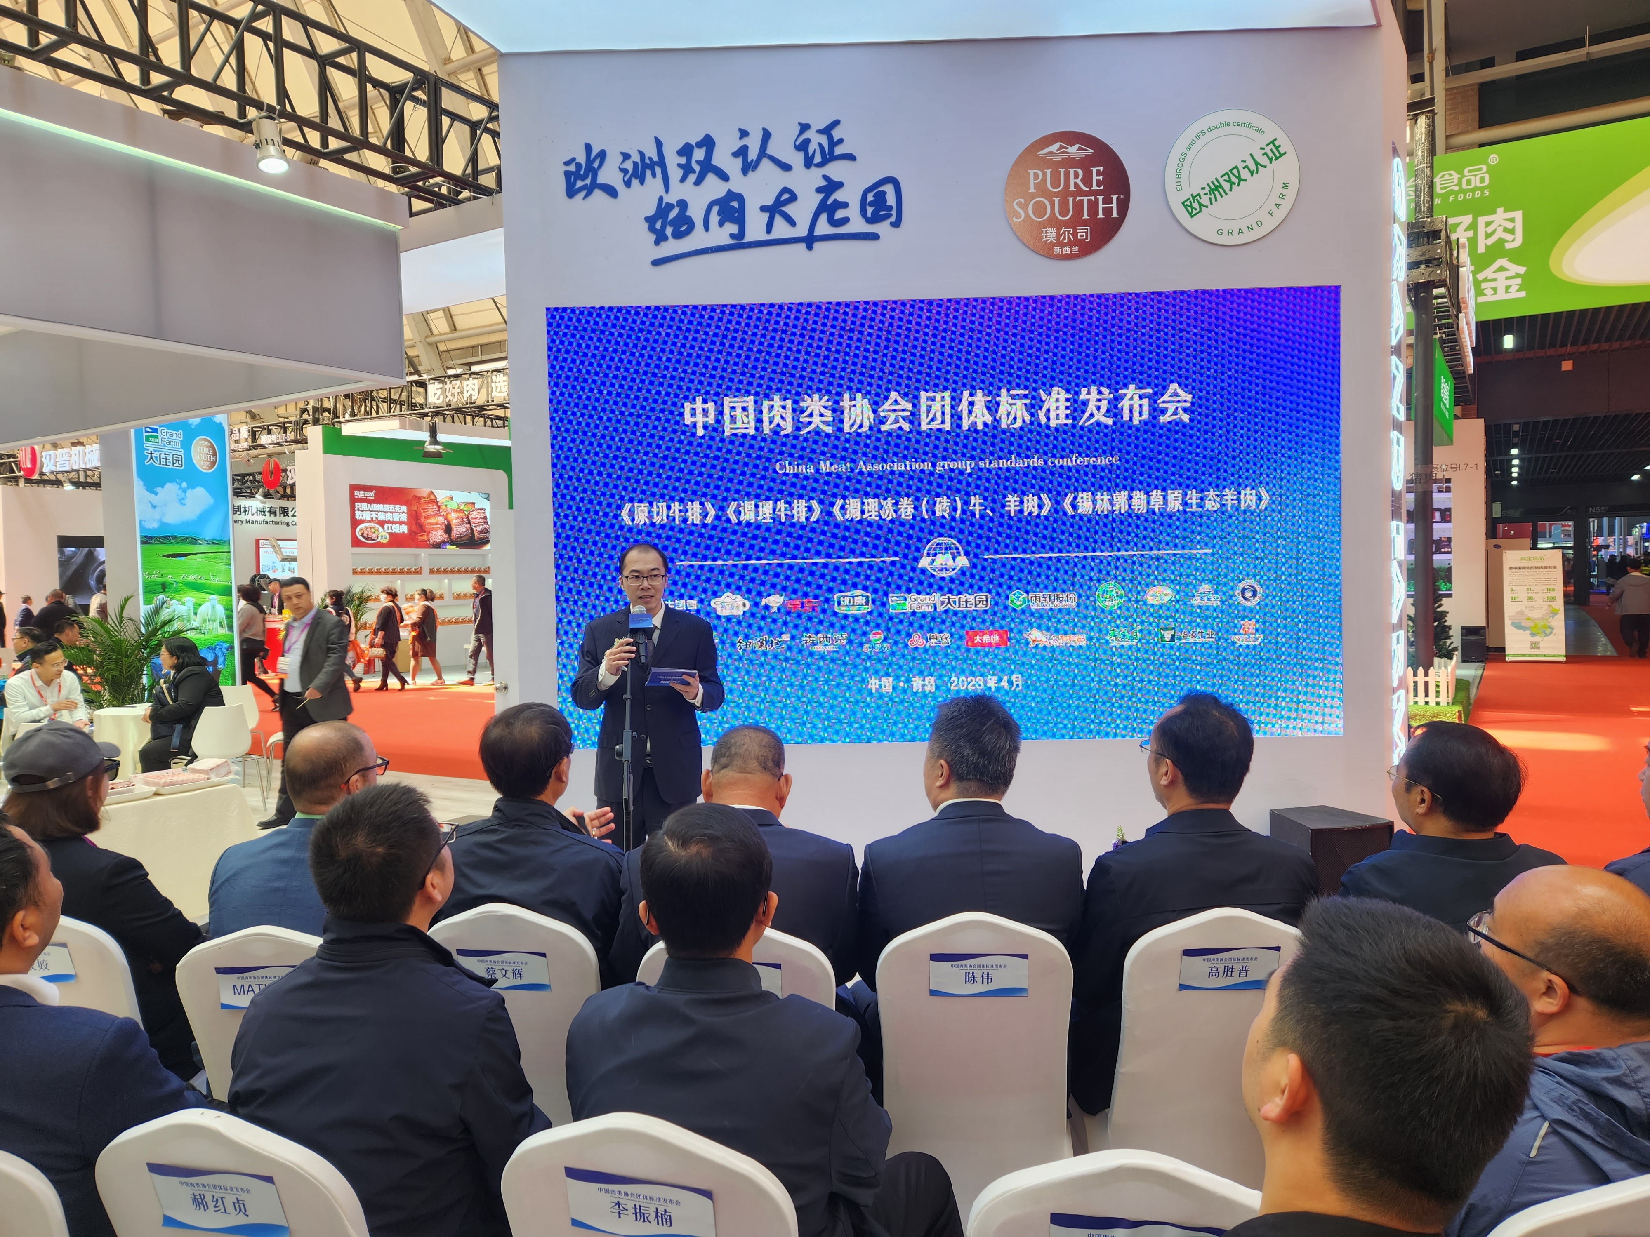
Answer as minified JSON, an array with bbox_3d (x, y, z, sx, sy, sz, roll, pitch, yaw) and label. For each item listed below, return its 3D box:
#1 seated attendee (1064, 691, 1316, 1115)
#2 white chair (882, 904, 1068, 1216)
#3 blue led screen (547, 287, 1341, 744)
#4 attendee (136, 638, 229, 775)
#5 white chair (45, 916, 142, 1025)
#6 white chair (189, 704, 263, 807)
[{"bbox_3d":[0.882,0.833,2.864,0.530,1.330,0.850,-1,2,-5],"label":"seated attendee"},{"bbox_3d":[0.344,1.055,2.596,0.430,0.920,0.560,-1,2,3],"label":"white chair"},{"bbox_3d":[0.583,-0.477,5.300,3.830,2.150,0.080,-1,2,1],"label":"blue led screen"},{"bbox_3d":[-4.690,0.773,8.050,0.720,1.290,0.470,-1,2,0],"label":"attendee"},{"bbox_3d":[-1.739,1.080,2.720,0.430,0.905,0.560,-1,3,2],"label":"white chair"},{"bbox_3d":[-4.398,1.021,7.949,0.540,0.790,0.520,0,2,24],"label":"white chair"}]

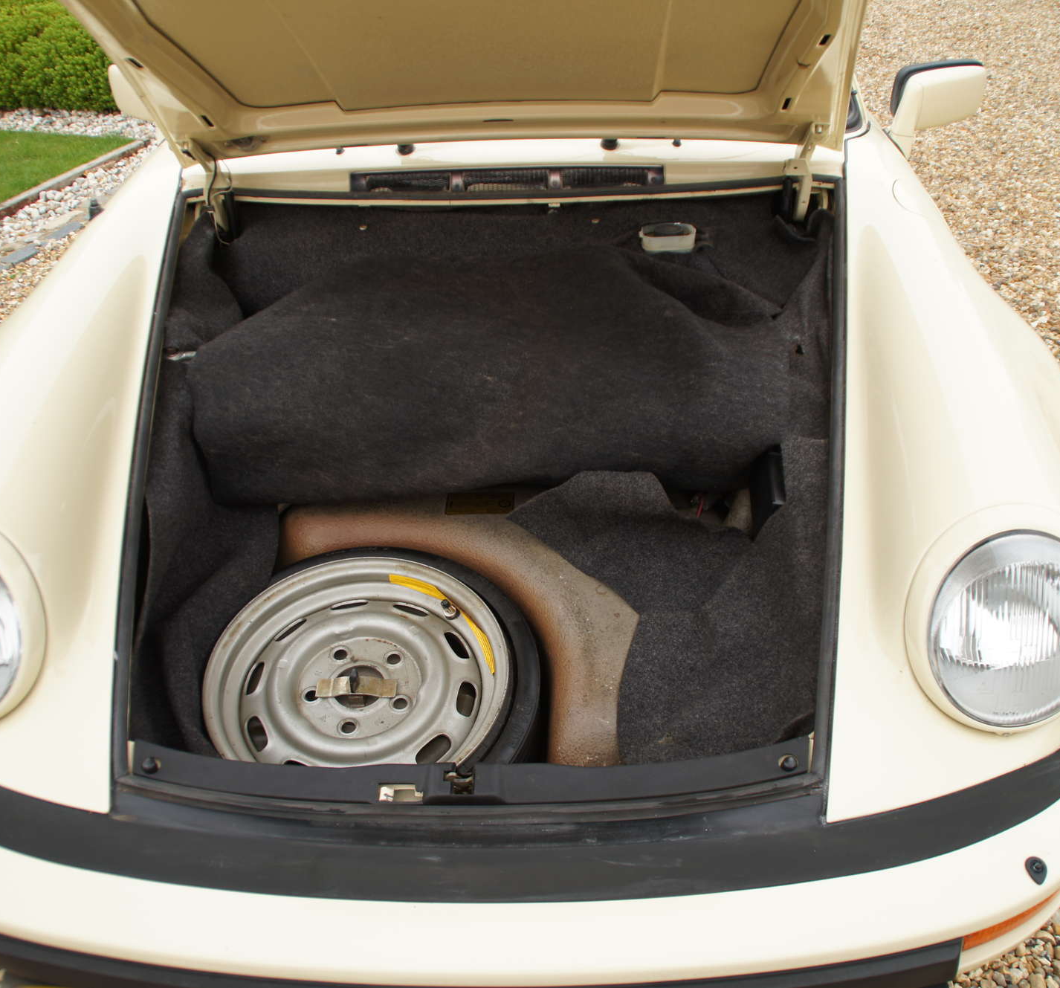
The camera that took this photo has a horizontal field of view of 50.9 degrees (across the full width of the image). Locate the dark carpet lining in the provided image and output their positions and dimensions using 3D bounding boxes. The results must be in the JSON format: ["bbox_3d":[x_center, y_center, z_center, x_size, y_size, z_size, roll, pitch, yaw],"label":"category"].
[{"bbox_3d":[-0.035,-0.018,1.515,0.950,0.470,0.830,1,33,2],"label":"dark carpet lining"}]

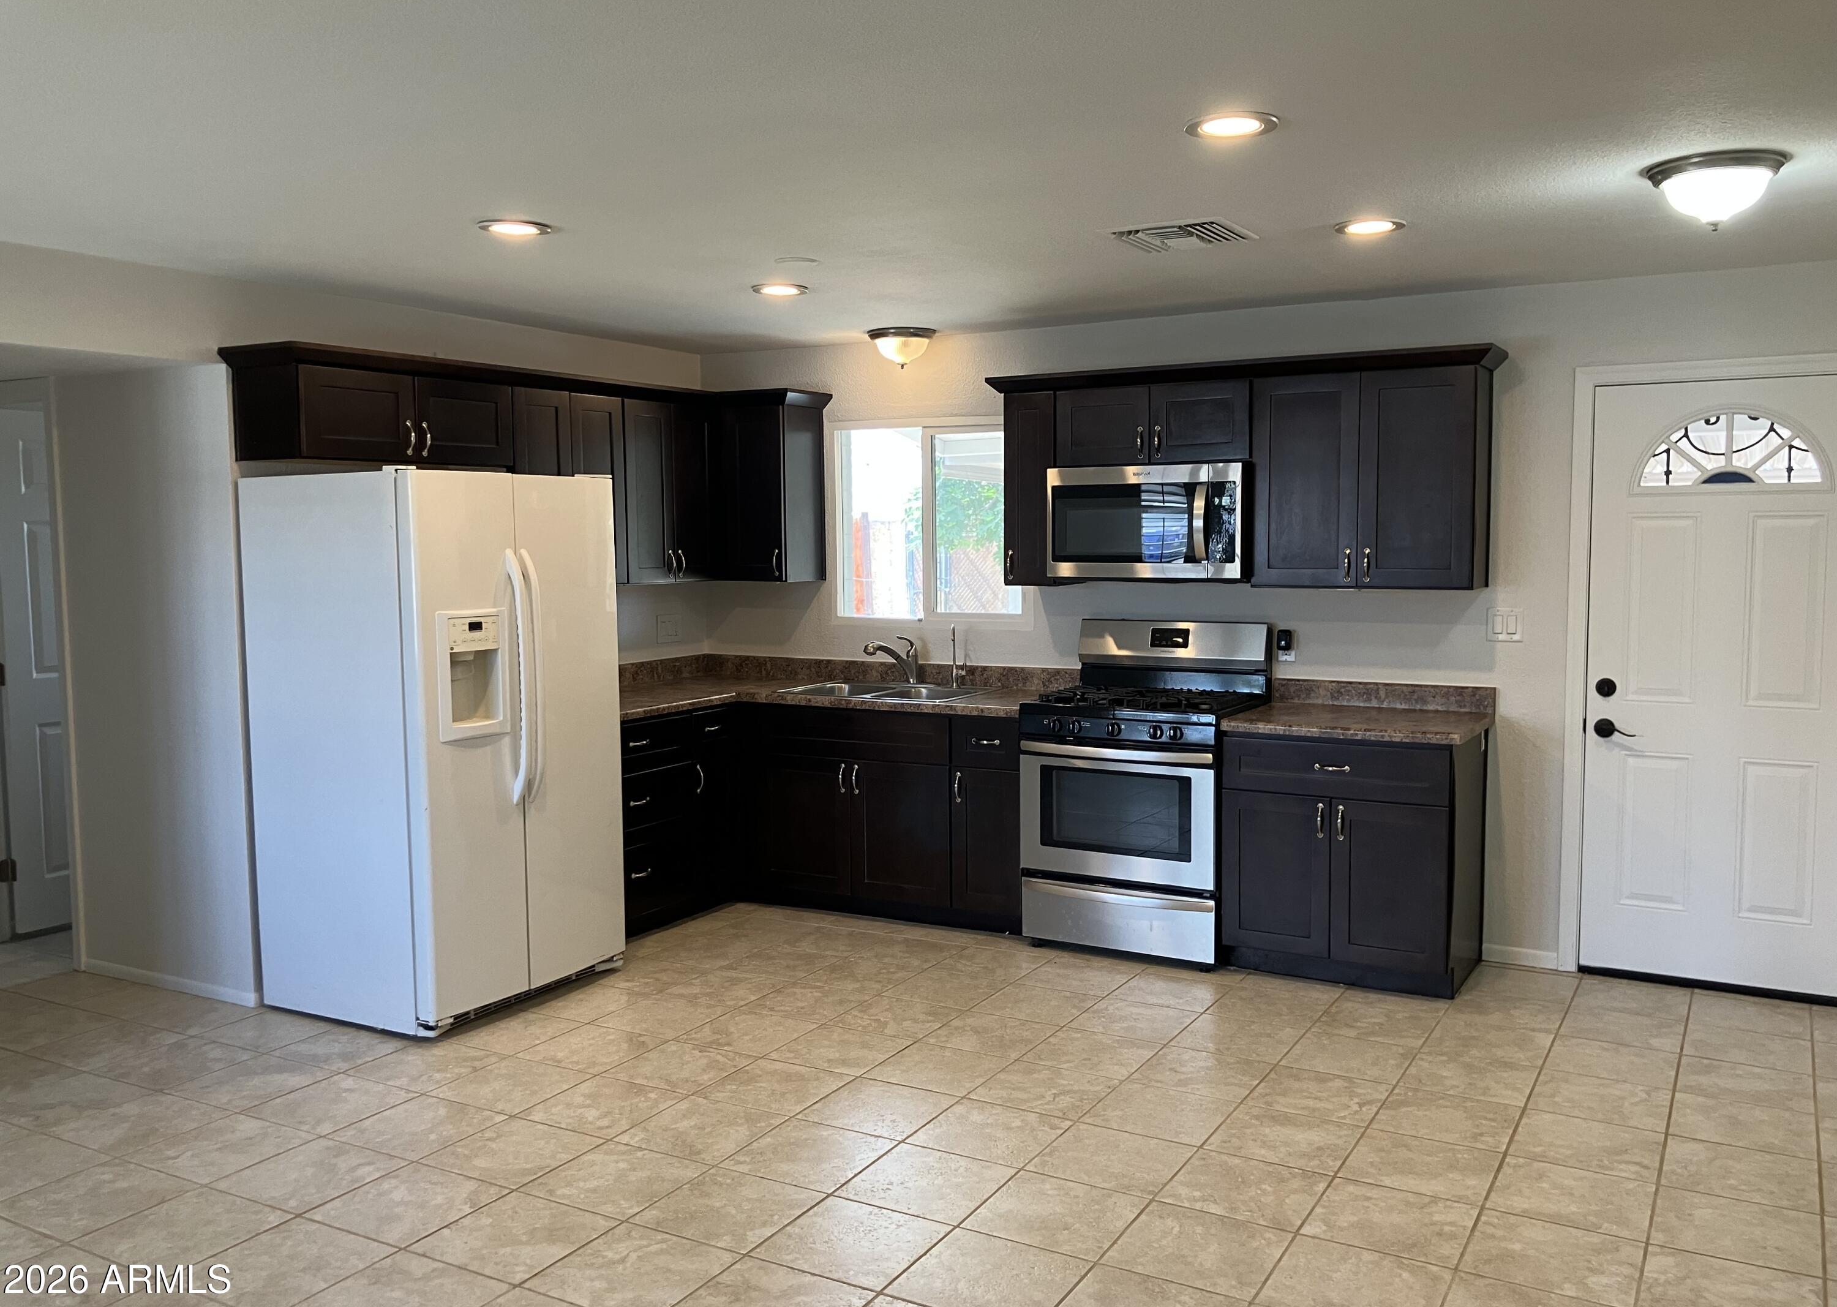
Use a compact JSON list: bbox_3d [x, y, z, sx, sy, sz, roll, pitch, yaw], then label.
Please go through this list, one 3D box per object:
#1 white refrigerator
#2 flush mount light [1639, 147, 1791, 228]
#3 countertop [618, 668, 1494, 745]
[{"bbox_3d":[-1.637,0.286,5.161,0.855,1.785,0.906,2,5,29],"label":"white refrigerator"},{"bbox_3d":[1.834,-1.049,3.427,0.311,0.151,0.311,2,5,30],"label":"flush mount light"},{"bbox_3d":[0.149,0.186,5.559,3.548,0.133,1.550,2,5,30],"label":"countertop"}]

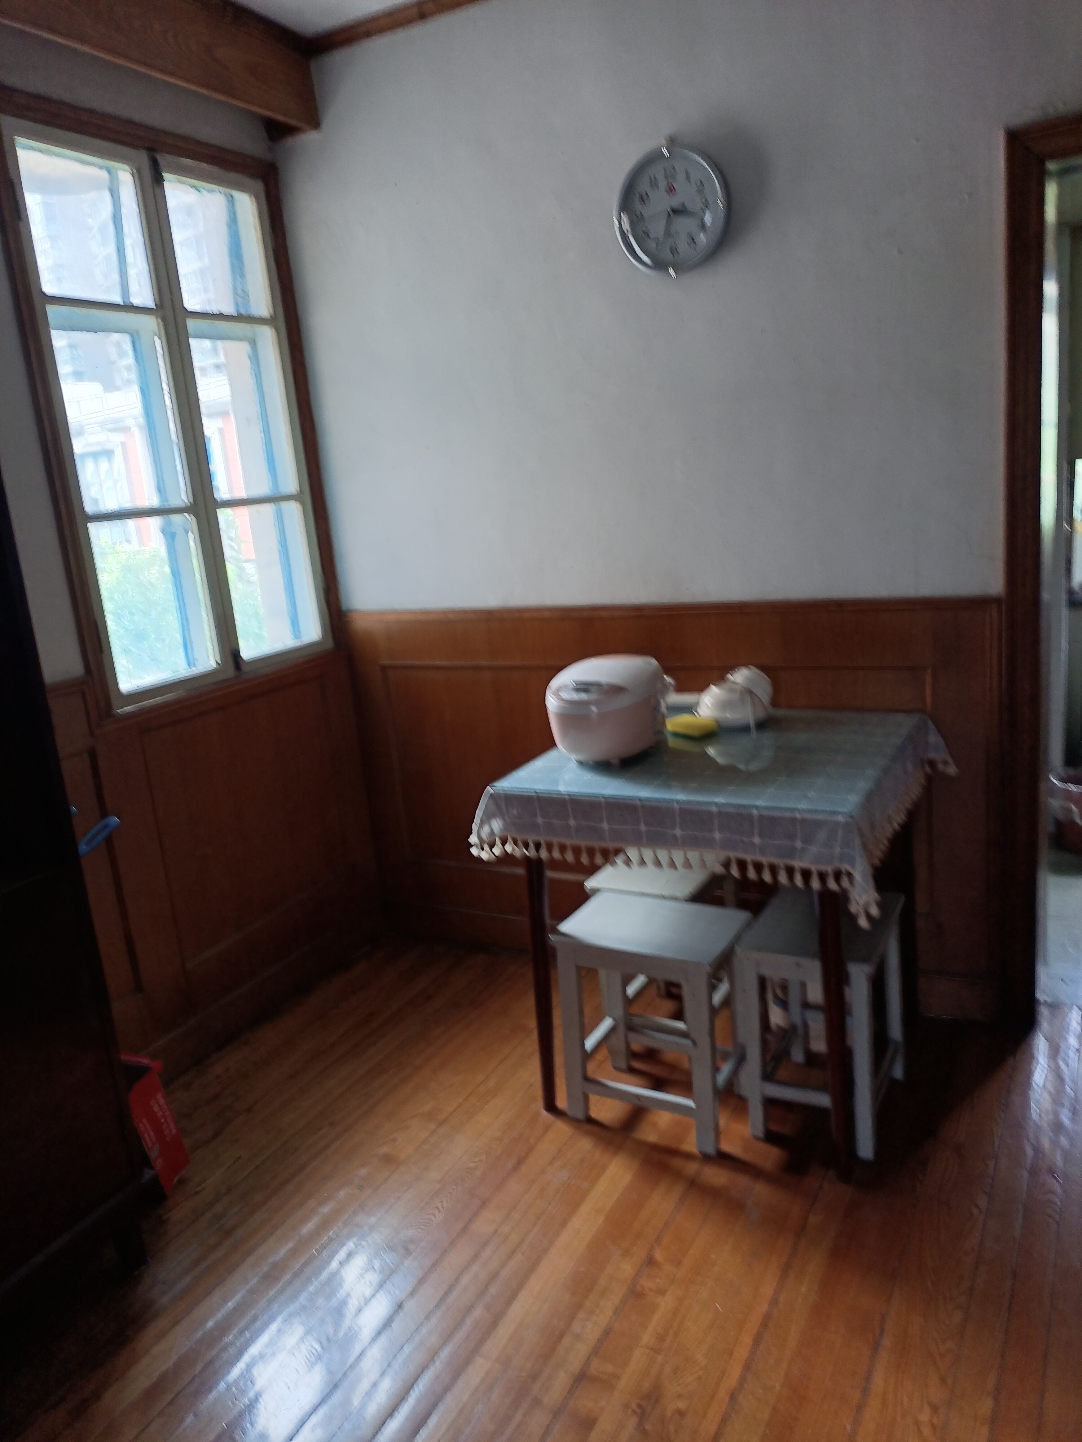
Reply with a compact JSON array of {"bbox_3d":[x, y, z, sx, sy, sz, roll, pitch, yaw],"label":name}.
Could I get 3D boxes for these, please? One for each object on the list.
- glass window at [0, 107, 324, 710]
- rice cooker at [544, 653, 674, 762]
[{"bbox_3d":[-0.887,-0.747,2.886,0.060,1.308,0.831,2,15,29],"label":"glass window"},{"bbox_3d":[0.160,-0.030,2.575,0.240,0.207,0.270,7,18,42],"label":"rice cooker"}]

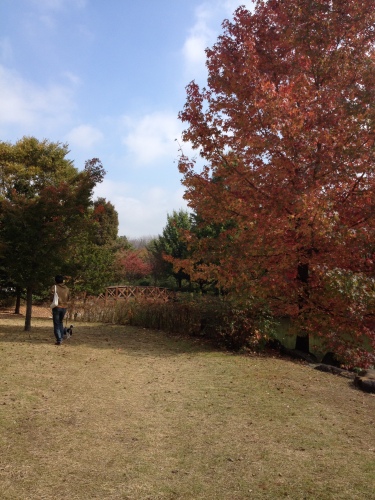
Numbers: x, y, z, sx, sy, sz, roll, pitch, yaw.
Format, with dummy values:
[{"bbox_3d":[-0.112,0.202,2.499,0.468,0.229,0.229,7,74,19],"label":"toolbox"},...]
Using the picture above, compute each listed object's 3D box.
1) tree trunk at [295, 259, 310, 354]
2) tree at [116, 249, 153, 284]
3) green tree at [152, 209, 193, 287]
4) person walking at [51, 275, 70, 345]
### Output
[{"bbox_3d":[2.502,1.251,11.000,0.310,1.970,0.310,0,-3,0],"label":"tree trunk"},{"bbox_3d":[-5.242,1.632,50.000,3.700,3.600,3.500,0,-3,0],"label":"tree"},{"bbox_3d":[-1.092,-0.045,46.000,4.800,7.200,4.800,0,-3,0],"label":"green tree"},{"bbox_3d":[-2.990,1.412,11.900,0.470,1.650,0.420,0,-3,8],"label":"person walking"}]

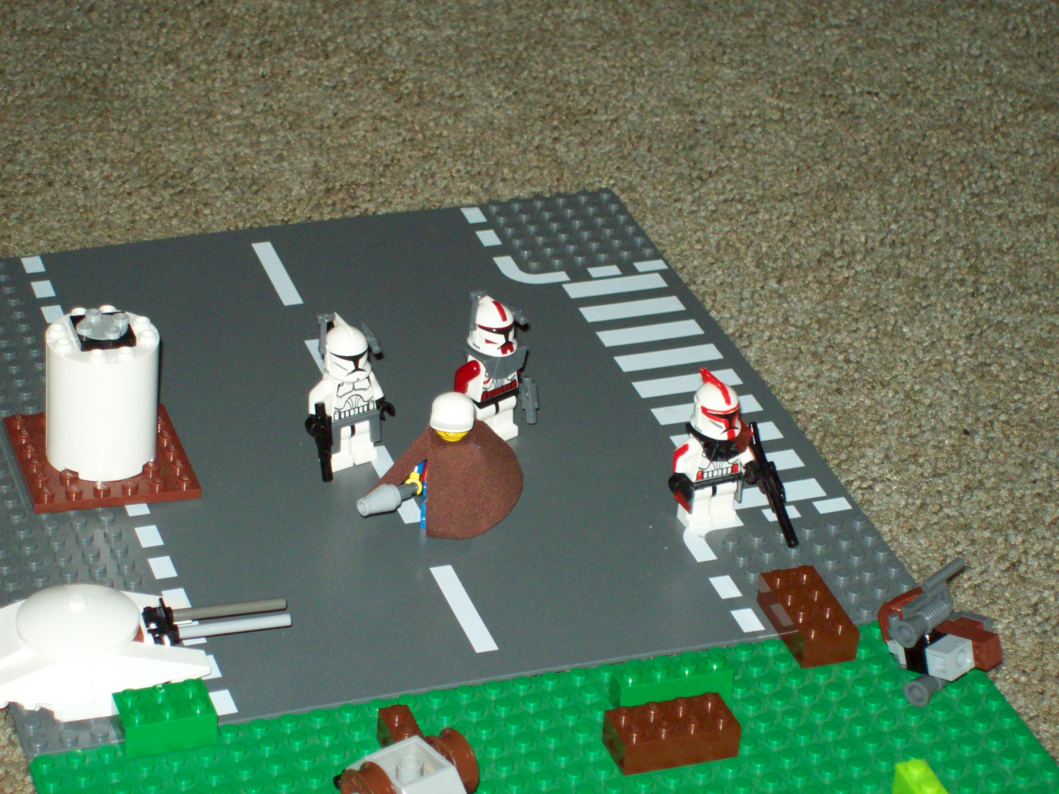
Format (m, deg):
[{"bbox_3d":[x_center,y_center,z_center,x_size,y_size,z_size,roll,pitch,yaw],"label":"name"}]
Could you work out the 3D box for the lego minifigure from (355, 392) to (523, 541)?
[{"bbox_3d":[-0.024,0.019,0.930,0.044,0.042,0.026,5,31,2],"label":"lego minifigure"}]

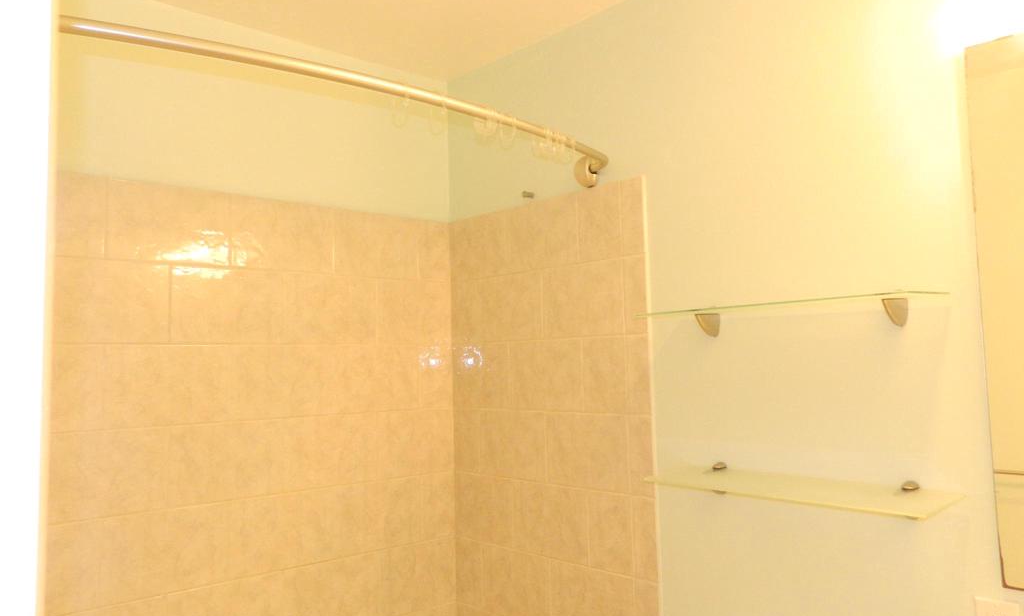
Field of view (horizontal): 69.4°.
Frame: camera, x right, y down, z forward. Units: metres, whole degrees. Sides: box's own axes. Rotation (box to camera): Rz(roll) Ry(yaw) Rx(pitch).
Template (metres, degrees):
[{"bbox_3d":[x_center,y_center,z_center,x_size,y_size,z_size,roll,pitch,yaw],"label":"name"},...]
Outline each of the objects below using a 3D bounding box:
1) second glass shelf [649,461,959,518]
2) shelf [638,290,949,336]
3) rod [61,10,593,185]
[{"bbox_3d":[0.561,0.380,1.480,0.213,0.064,0.563,2,-6,-43],"label":"second glass shelf"},{"bbox_3d":[0.547,0.015,1.511,0.213,0.064,0.563,2,-6,-43],"label":"shelf"},{"bbox_3d":[-0.264,-0.396,1.491,1.455,0.085,0.214,2,-6,-43],"label":"rod"}]

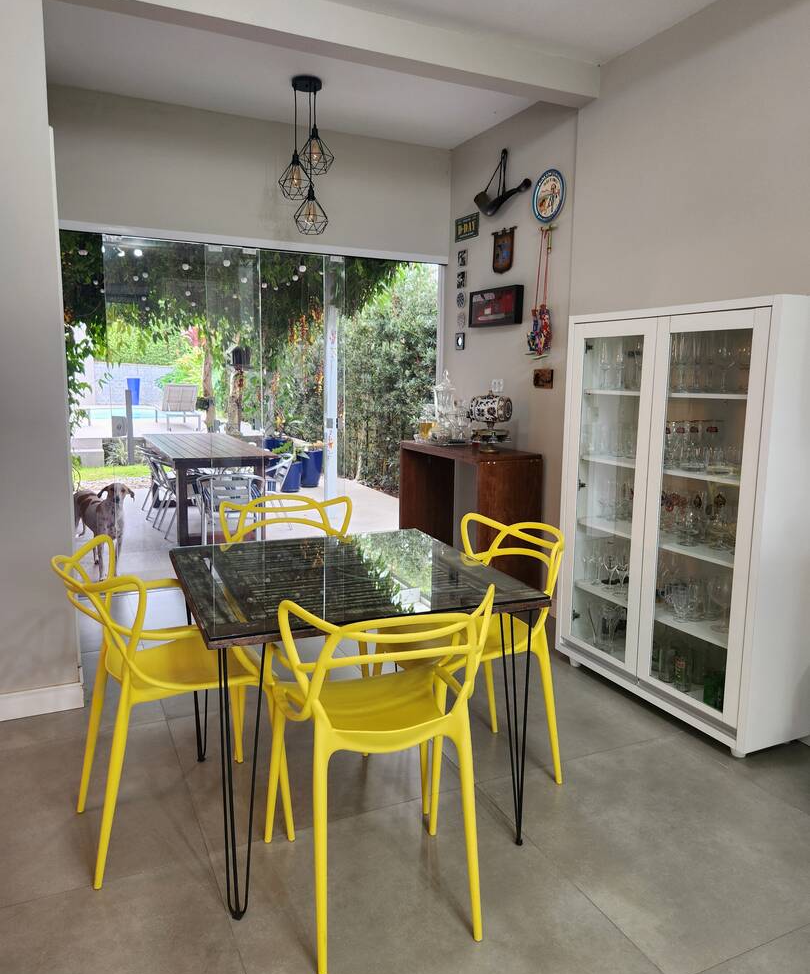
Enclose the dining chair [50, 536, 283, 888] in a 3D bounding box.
[{"bbox_3d":[-0.696,0.604,2.147,0.580,0.860,0.542,-4,10,-30],"label":"dining chair"}]

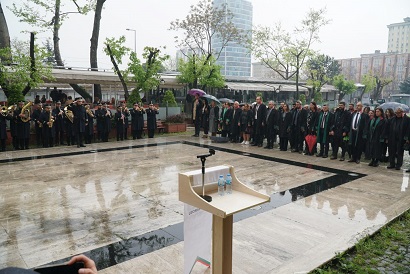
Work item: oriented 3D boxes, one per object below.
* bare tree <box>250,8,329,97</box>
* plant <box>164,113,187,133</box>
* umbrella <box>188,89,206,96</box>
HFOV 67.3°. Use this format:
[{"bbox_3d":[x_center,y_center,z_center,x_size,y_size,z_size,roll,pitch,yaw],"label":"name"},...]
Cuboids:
[{"bbox_3d":[5.862,-5.255,23.030,5.400,8.350,5.000,0,7,0],"label":"bare tree"},{"bbox_3d":[-1.641,-0.792,16.747,1.150,1.000,0.500,-6,9,-39],"label":"plant"},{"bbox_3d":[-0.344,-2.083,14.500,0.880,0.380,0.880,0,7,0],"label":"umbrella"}]

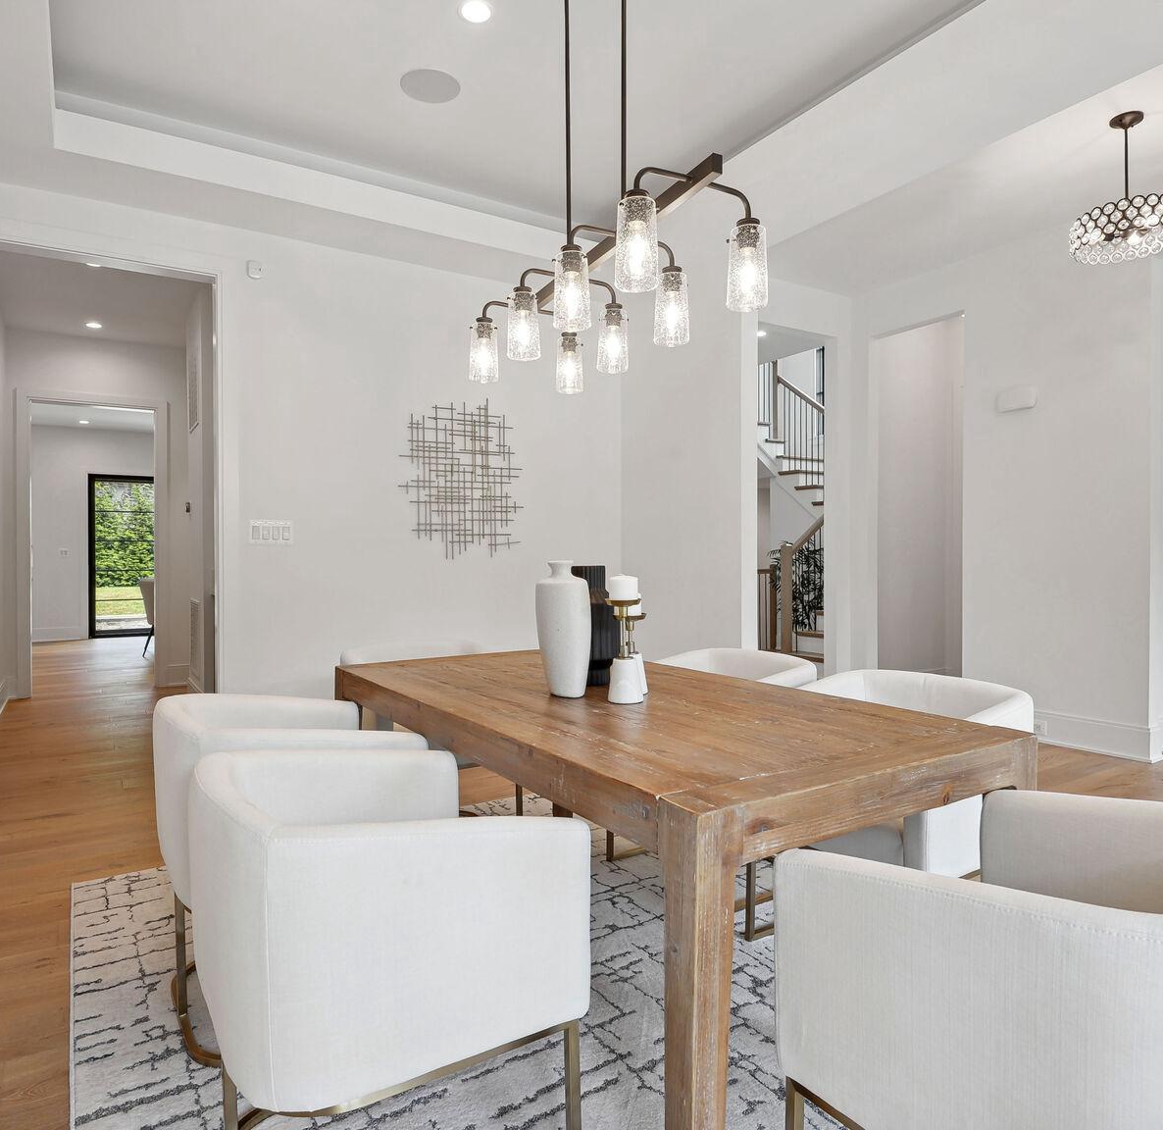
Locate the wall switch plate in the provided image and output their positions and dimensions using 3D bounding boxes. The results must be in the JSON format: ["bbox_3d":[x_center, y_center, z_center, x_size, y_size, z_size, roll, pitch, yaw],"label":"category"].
[{"bbox_3d":[-1.537,-0.159,3.730,0.199,0.113,0.010,0,0,-34],"label":"wall switch plate"}]

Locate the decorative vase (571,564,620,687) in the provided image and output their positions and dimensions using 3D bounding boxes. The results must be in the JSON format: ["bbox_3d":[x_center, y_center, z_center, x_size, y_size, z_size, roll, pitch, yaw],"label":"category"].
[{"bbox_3d":[0.017,0.175,2.185,0.195,0.338,0.195,0,0,0],"label":"decorative vase"}]

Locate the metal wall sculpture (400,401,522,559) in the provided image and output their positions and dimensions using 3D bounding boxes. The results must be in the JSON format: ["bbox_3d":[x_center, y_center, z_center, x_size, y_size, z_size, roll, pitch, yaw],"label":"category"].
[{"bbox_3d":[-0.663,-0.492,4.290,0.765,0.925,0.045,0,0,-34],"label":"metal wall sculpture"}]

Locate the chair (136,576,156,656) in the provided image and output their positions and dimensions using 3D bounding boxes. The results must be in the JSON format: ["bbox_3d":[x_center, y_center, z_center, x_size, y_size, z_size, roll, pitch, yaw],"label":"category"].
[{"bbox_3d":[-5.075,0.636,9.145,0.575,0.892,0.525,0,0,-34],"label":"chair"}]

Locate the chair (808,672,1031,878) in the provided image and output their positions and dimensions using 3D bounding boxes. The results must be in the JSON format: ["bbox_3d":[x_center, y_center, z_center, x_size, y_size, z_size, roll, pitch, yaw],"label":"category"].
[{"bbox_3d":[0.869,0.720,2.112,0.585,0.750,0.555,0,0,-34],"label":"chair"}]

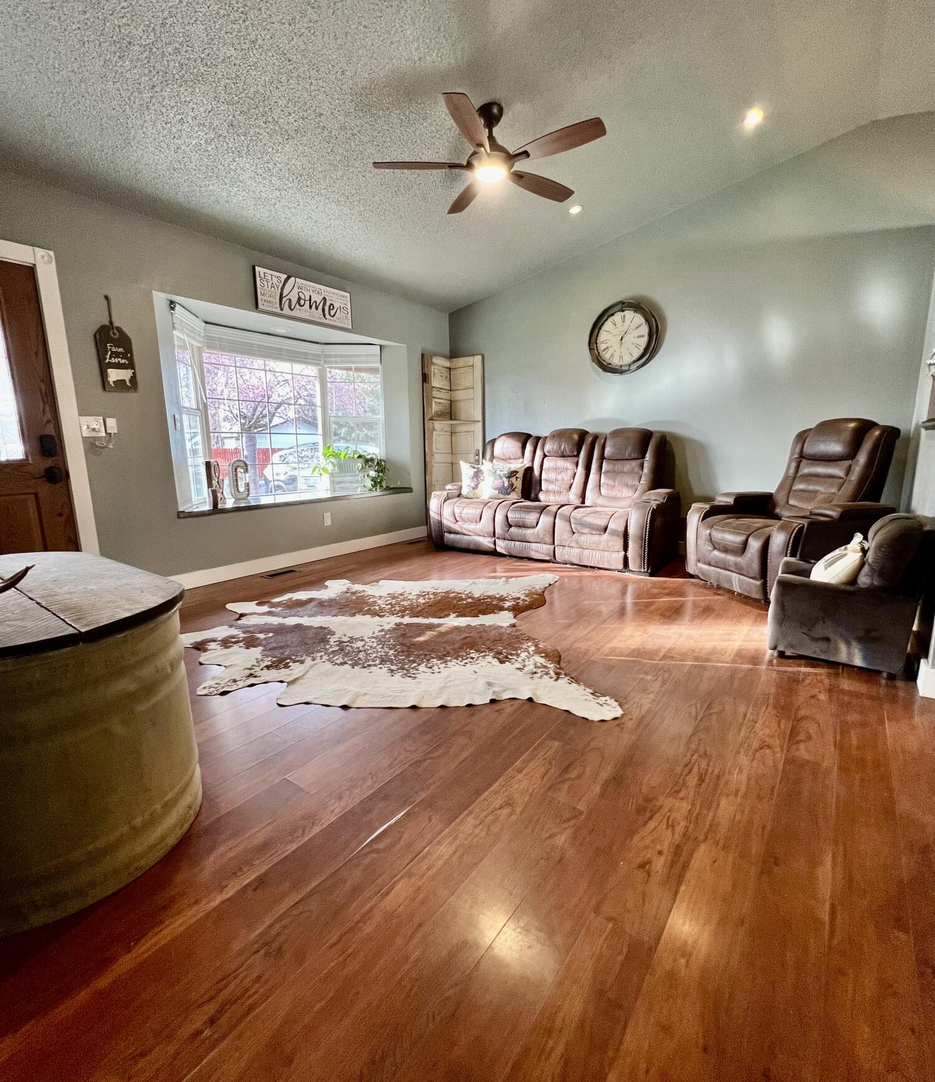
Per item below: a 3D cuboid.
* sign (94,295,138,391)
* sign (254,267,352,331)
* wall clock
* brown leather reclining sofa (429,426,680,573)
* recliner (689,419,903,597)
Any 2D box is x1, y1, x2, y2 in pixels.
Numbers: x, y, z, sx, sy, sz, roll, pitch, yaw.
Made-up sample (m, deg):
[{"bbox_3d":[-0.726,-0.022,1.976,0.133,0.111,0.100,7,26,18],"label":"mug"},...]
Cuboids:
[{"bbox_3d":[-2.239,-1.252,2.985,0.025,0.575,0.210,8,14,38],"label":"sign"},{"bbox_3d":[-1.346,-2.040,3.971,0.040,0.312,0.905,8,14,38],"label":"sign"},{"bbox_3d":[1.413,-1.870,4.294,0.635,0.635,0.075,8,14,38],"label":"wall clock"},{"bbox_3d":[0.802,-0.491,4.611,2.300,1.160,0.980,8,14,38],"label":"brown leather reclining sofa"},{"bbox_3d":[2.278,-0.245,3.228,0.950,1.150,0.930,-4,11,-16],"label":"recliner"}]

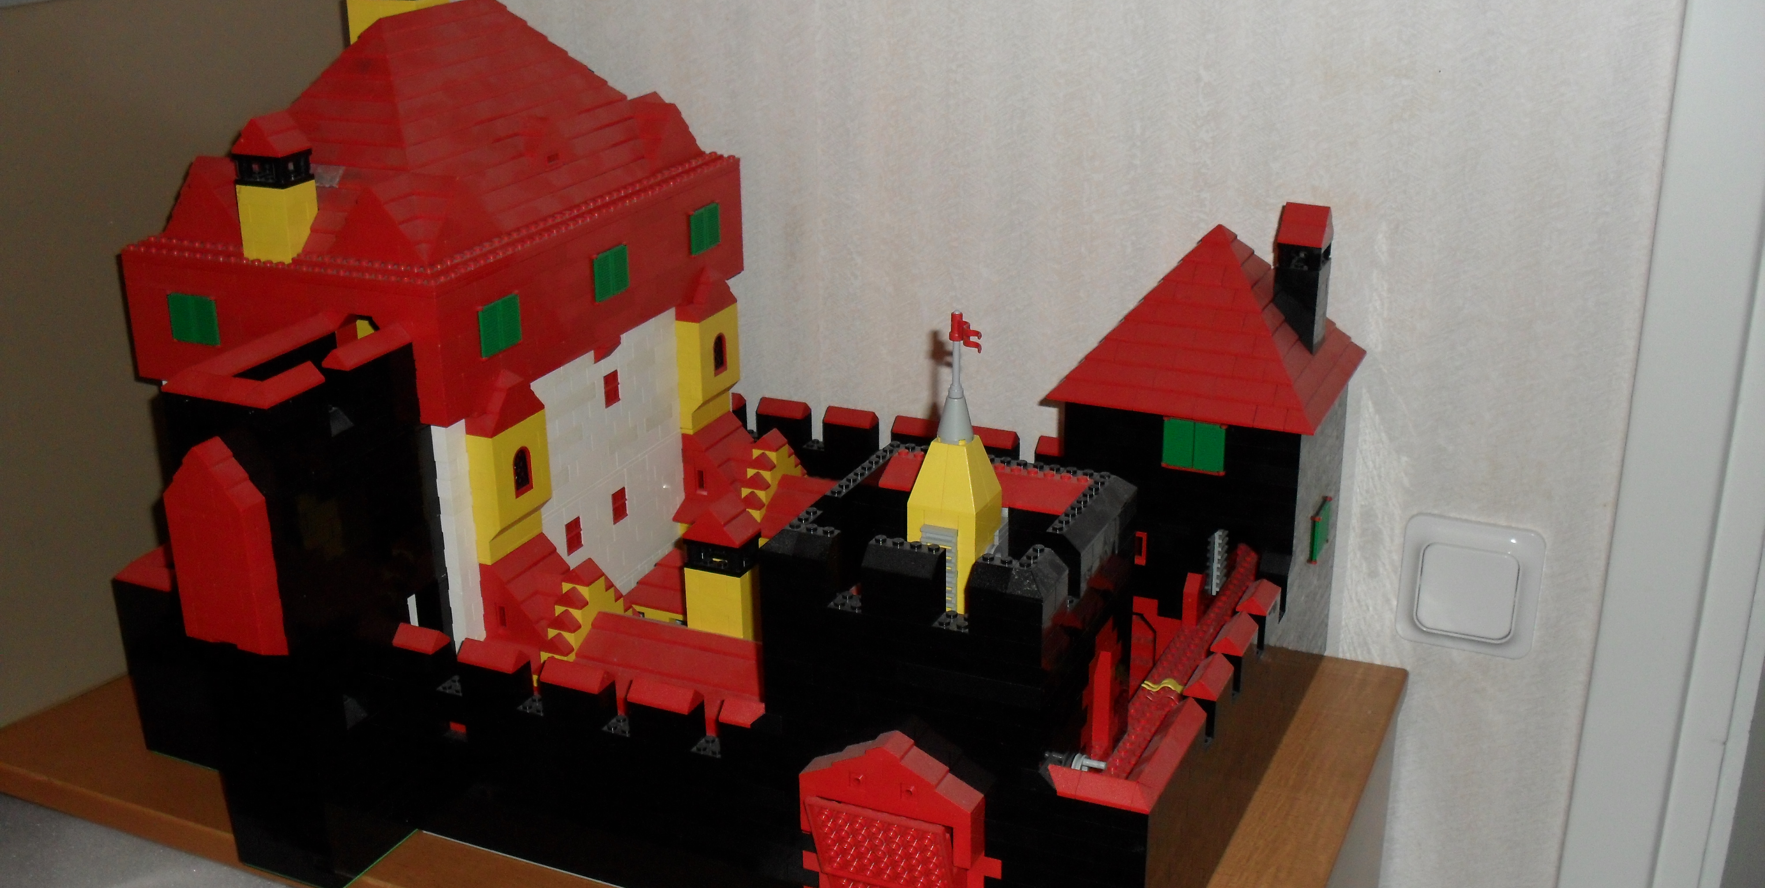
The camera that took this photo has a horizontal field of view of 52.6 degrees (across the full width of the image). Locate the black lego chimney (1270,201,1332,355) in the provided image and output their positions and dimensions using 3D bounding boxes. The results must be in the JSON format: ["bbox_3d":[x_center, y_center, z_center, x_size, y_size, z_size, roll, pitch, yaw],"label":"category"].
[{"bbox_3d":[0.229,-0.093,0.970,0.024,0.079,0.032,8,22,23],"label":"black lego chimney"}]

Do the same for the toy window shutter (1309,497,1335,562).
[{"bbox_3d":[0.248,0.049,1.006,0.004,0.028,0.032,8,22,23],"label":"toy window shutter"}]

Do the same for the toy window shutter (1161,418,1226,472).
[{"bbox_3d":[0.163,0.002,0.941,0.033,0.027,0.004,8,22,23],"label":"toy window shutter"}]

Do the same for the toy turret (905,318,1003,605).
[{"bbox_3d":[0.033,0.008,0.785,0.033,0.136,0.033,8,22,23],"label":"toy turret"}]

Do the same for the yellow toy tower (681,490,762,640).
[{"bbox_3d":[-0.077,0.061,0.877,0.032,0.075,0.024,8,22,23],"label":"yellow toy tower"}]

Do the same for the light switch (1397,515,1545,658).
[{"bbox_3d":[0.340,0.082,1.032,0.079,0.080,0.012,8,22,23],"label":"light switch"}]

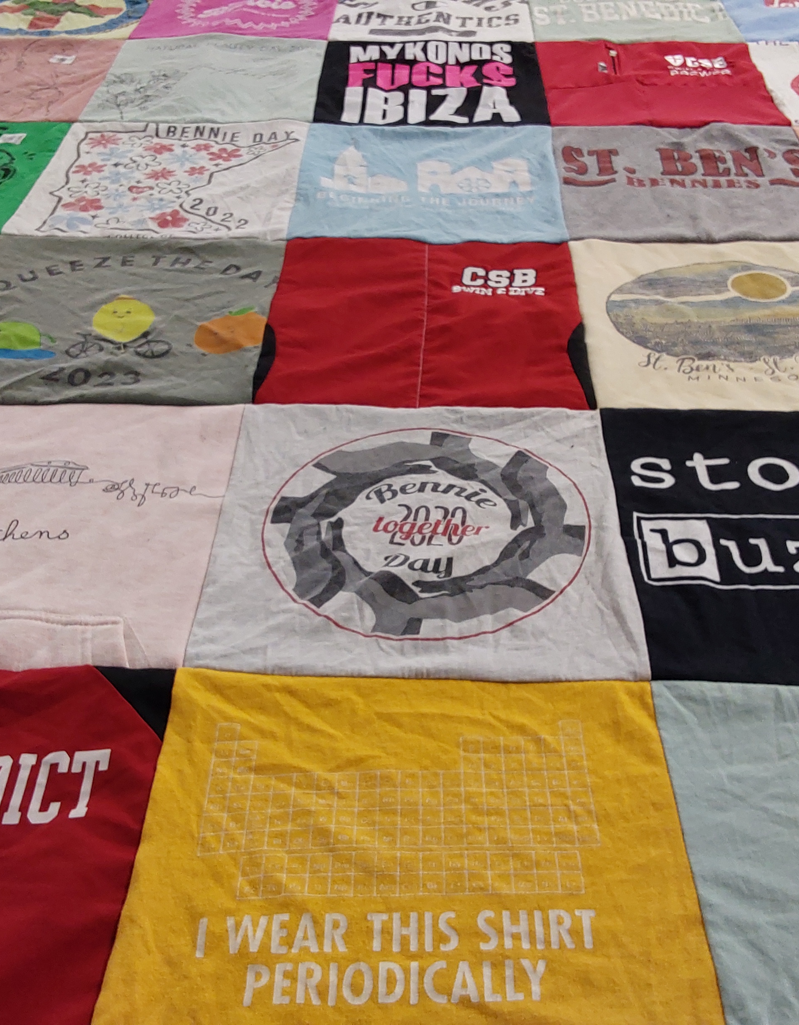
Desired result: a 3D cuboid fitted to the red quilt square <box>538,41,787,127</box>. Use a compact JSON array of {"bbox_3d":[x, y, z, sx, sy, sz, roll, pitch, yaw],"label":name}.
[{"bbox_3d":[0.382,-0.647,1.658,0.337,0.020,0.348,1,41,2],"label":"red quilt square"}]

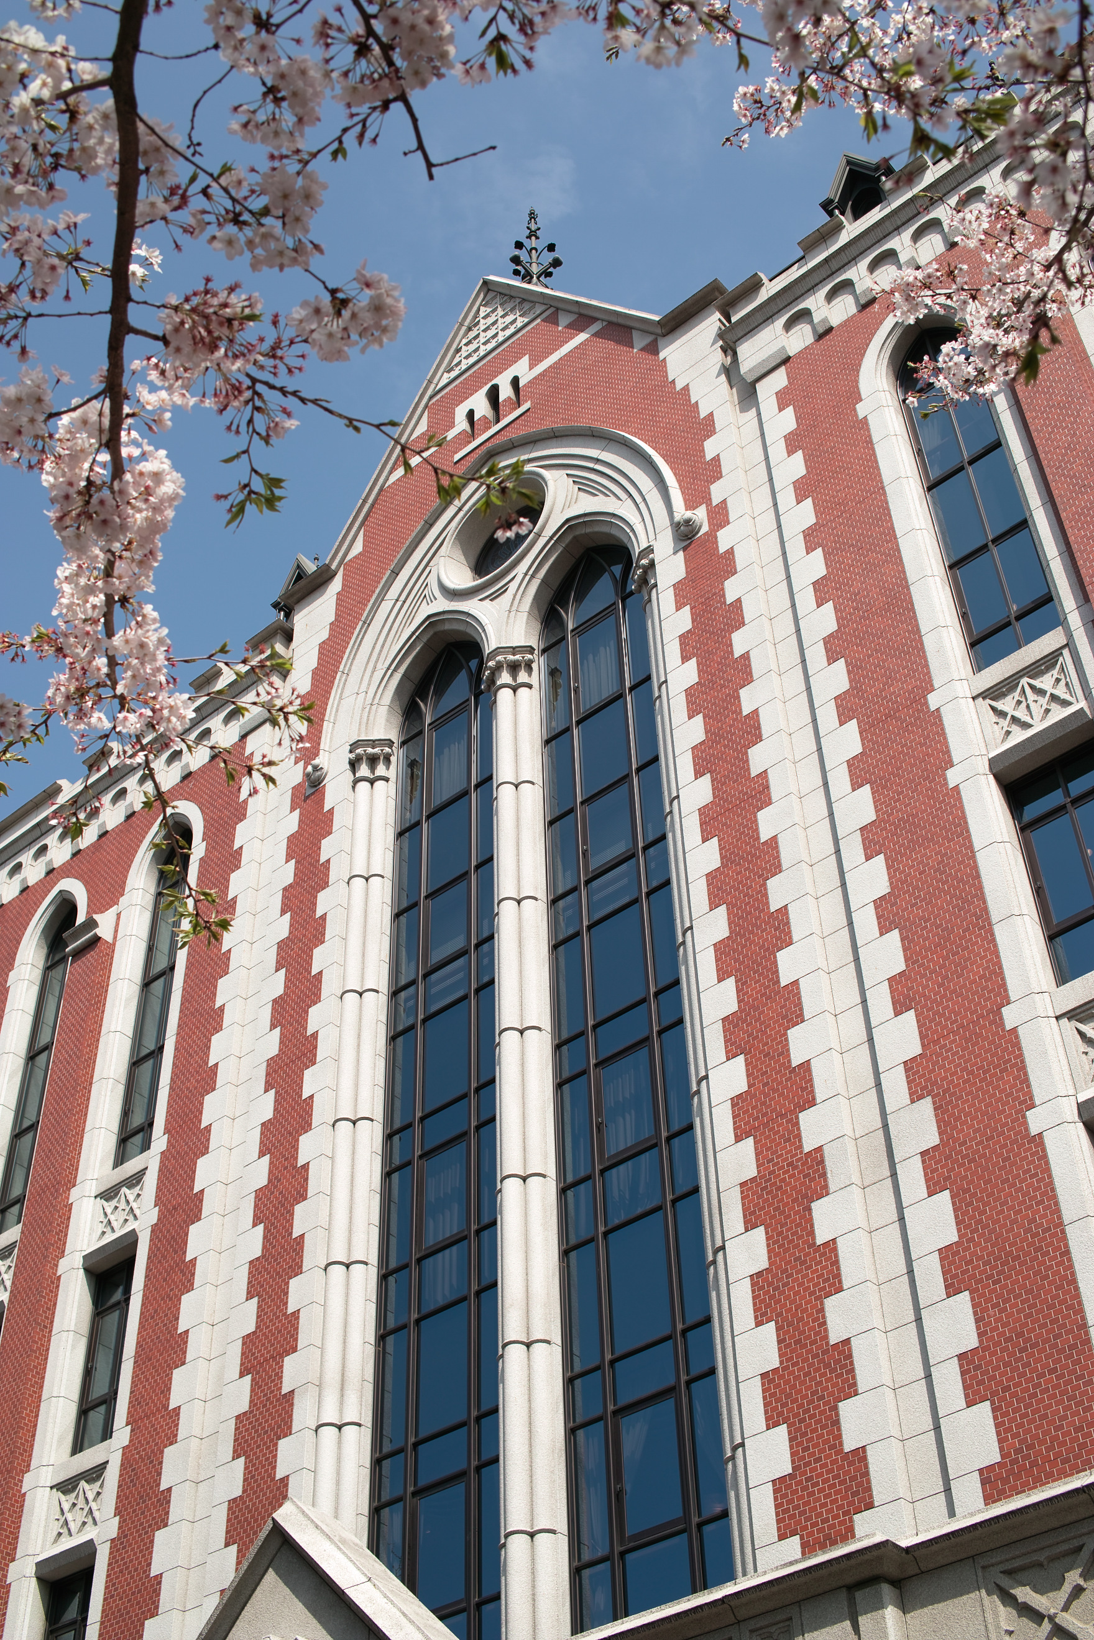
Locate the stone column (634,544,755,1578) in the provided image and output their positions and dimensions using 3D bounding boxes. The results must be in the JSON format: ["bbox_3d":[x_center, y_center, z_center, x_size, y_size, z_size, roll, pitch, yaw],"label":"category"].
[{"bbox_3d":[1.681,1.587,22.012,0.518,14.698,0.448,-31,-50,27],"label":"stone column"}]

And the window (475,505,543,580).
[{"bbox_3d":[-0.510,-4.432,30.404,1.853,1.853,0.149,-31,-50,27],"label":"window"}]

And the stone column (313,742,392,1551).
[{"bbox_3d":[-2.535,4.134,24.570,0.518,14.698,0.448,-31,-50,27],"label":"stone column"}]

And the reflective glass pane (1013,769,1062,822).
[{"bbox_3d":[5.182,-0.252,19.818,0.538,0.568,0.050,-31,-50,27],"label":"reflective glass pane"}]

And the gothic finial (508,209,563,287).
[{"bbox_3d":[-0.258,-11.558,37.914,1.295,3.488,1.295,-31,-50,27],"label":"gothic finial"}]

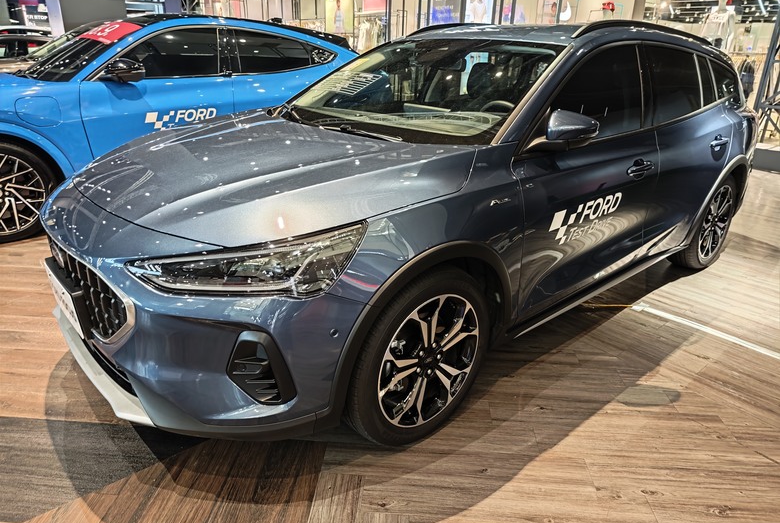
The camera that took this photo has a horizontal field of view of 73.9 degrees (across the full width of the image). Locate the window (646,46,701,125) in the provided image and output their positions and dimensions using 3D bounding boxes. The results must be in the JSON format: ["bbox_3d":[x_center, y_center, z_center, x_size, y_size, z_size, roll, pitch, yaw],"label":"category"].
[{"bbox_3d":[1.472,-0.913,2.664,0.800,0.400,0.050,-16,2,-39],"label":"window"}]

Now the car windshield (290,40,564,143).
[{"bbox_3d":[0.115,-0.861,2.468,1.420,0.110,0.840,23,61,43],"label":"car windshield"}]

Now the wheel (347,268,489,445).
[{"bbox_3d":[0.069,0.303,1.775,0.672,0.672,0.225,-16,28,-39],"label":"wheel"}]

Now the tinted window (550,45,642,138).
[{"bbox_3d":[0.872,-0.730,2.151,0.970,0.420,0.050,-16,2,-39],"label":"tinted window"}]

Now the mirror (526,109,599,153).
[{"bbox_3d":[0.581,-0.447,1.791,0.170,0.150,0.220,-16,28,-39],"label":"mirror"}]

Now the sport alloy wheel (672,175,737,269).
[{"bbox_3d":[2.084,-0.287,3.482,0.672,0.672,0.225,-16,28,-39],"label":"sport alloy wheel"}]

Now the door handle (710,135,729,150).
[{"bbox_3d":[1.836,-0.663,2.888,0.240,0.068,0.058,-16,28,-39],"label":"door handle"}]

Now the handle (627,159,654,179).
[{"bbox_3d":[1.098,-0.402,2.267,0.240,0.068,0.058,-16,28,-39],"label":"handle"}]

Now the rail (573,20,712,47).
[{"bbox_3d":[1.442,-1.209,2.802,1.750,0.110,0.060,-16,28,-39],"label":"rail"}]

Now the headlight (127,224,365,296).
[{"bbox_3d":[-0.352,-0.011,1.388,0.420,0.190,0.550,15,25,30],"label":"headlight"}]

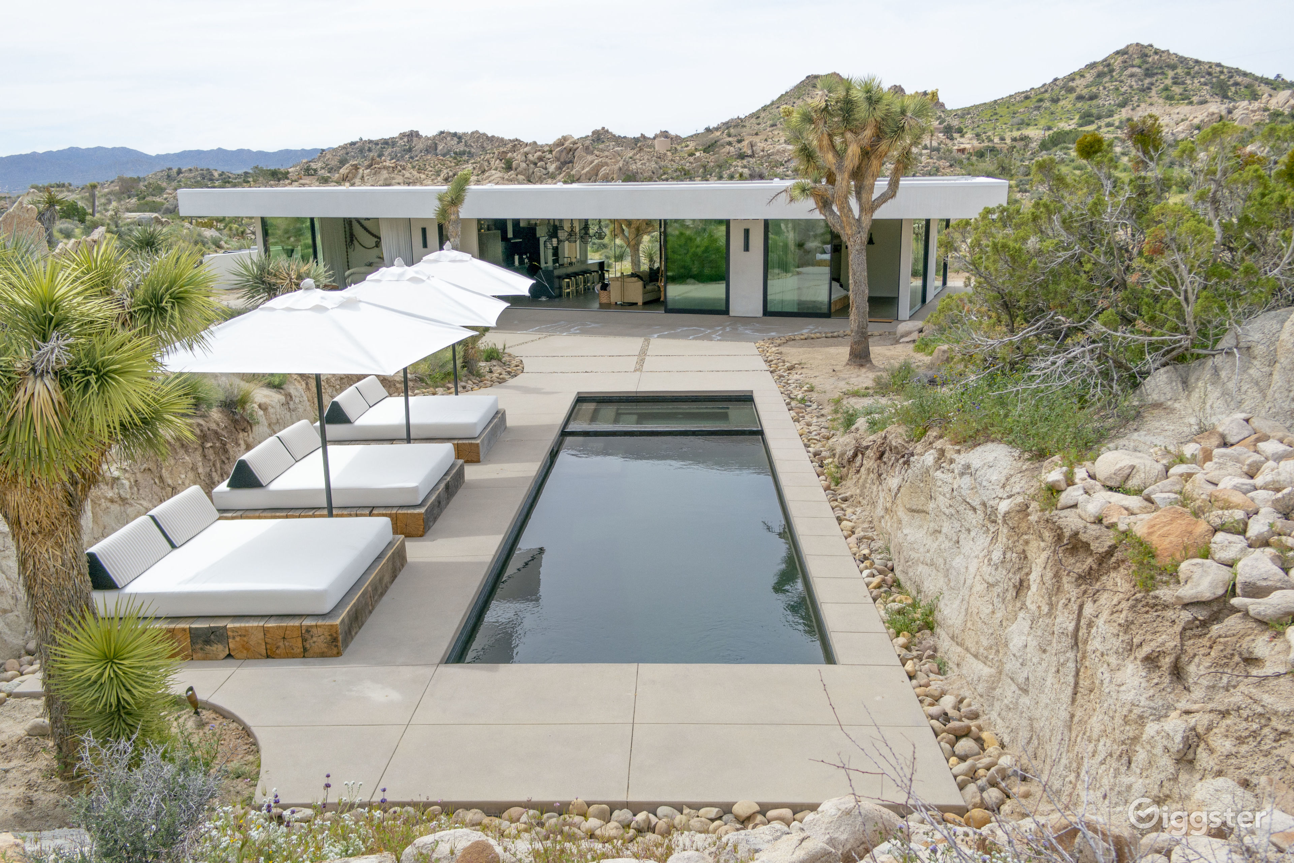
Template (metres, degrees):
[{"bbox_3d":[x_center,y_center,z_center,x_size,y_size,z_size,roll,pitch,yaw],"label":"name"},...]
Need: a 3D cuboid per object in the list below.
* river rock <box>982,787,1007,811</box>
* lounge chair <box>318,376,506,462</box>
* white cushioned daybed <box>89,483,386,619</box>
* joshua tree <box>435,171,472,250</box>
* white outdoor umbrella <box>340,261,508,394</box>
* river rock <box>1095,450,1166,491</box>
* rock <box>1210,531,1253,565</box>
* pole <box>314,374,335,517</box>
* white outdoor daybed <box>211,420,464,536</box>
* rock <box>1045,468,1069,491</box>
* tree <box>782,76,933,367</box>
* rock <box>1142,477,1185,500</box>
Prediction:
[{"bbox_3d":[2.192,2.324,6.807,0.130,0.100,0.120,0,13,2],"label":"river rock"},{"bbox_3d":[-3.468,-0.240,15.741,2.470,0.893,2.109,0,13,2],"label":"lounge chair"},{"bbox_3d":[-3.630,1.023,9.607,2.197,0.514,1.937,0,13,2],"label":"white cushioned daybed"},{"bbox_3d":[-4.525,-4.140,25.587,0.847,4.028,0.892,0,13,2],"label":"joshua tree"},{"bbox_3d":[-3.098,-0.827,13.831,2.462,2.769,2.462,-1,13,-2],"label":"white outdoor umbrella"},{"bbox_3d":[3.804,0.310,8.488,0.565,0.294,0.424,5,14,24],"label":"river rock"},{"bbox_3d":[3.702,0.739,6.826,0.255,0.180,0.210,0,13,2],"label":"rock"},{"bbox_3d":[-3.156,-0.052,10.547,0.047,2.600,0.047,0,13,2],"label":"pole"},{"bbox_3d":[-3.499,0.496,12.516,2.335,0.786,2.215,0,13,2],"label":"white outdoor daybed"},{"bbox_3d":[3.308,0.388,8.702,0.175,0.150,0.160,0,13,2],"label":"rock"},{"bbox_3d":[4.007,-3.969,20.777,2.699,5.330,2.736,0,13,2],"label":"tree"},{"bbox_3d":[3.271,0.358,6.821,0.260,0.140,0.190,6,14,26],"label":"rock"}]

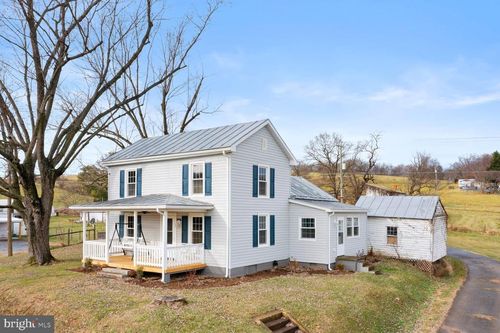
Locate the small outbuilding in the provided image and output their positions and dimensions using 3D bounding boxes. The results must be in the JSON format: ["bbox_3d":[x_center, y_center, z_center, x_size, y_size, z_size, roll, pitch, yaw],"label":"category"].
[{"bbox_3d":[9.498,3.780,24.791,5.060,3.640,4.440,-4,-7,36],"label":"small outbuilding"}]

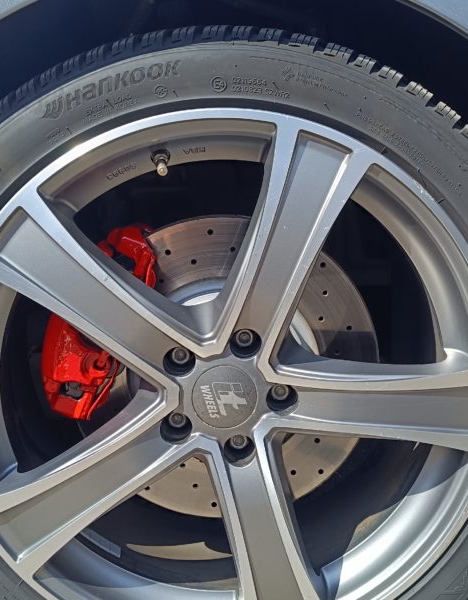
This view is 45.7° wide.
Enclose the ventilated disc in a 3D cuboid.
[{"bbox_3d":[-0.010,0.080,0.603,0.340,0.340,0.060,0,9,-1],"label":"ventilated disc"}]

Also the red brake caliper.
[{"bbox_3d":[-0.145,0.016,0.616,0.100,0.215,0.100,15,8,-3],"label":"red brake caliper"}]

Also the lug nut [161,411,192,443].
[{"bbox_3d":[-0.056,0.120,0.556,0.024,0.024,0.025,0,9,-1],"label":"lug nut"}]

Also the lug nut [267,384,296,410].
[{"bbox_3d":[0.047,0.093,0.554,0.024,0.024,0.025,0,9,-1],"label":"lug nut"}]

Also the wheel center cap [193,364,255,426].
[{"bbox_3d":[-0.009,0.092,0.530,0.062,0.062,0.013,0,9,-1],"label":"wheel center cap"}]

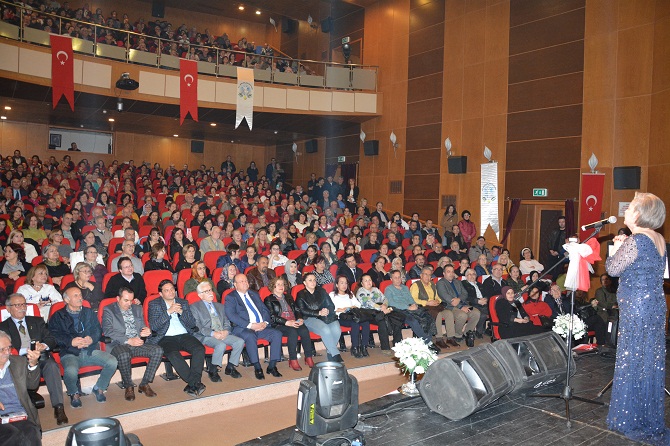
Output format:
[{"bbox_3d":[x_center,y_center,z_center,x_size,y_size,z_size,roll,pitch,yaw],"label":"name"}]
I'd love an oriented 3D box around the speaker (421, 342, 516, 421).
[{"bbox_3d":[1.078,1.246,4.049,0.520,0.450,0.700,3,2,43],"label":"speaker"}]

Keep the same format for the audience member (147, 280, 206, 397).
[{"bbox_3d":[-1.916,1.355,6.144,0.600,1.290,0.850,-1,3,-41],"label":"audience member"}]

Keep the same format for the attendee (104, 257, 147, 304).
[{"bbox_3d":[-2.894,1.138,7.042,0.580,1.280,0.800,0,2,-38],"label":"attendee"}]

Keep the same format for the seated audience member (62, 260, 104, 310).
[{"bbox_3d":[-3.489,1.158,7.050,0.550,1.200,0.820,-1,3,-36],"label":"seated audience member"}]

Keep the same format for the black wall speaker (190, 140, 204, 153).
[{"bbox_3d":[-4.836,-2.675,17.700,0.400,0.450,0.260,-1,3,-40],"label":"black wall speaker"}]

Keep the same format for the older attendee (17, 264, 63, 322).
[{"bbox_3d":[-3.647,1.144,6.274,0.580,1.200,0.820,-1,3,-44],"label":"older attendee"}]

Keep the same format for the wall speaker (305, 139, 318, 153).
[{"bbox_3d":[-0.777,-2.574,16.900,0.300,0.430,0.400,-1,3,-40],"label":"wall speaker"}]

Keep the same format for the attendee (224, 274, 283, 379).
[{"bbox_3d":[-1.122,1.354,6.779,0.600,1.280,0.850,-1,3,-41],"label":"attendee"}]

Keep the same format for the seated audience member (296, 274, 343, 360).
[{"bbox_3d":[-0.273,1.422,7.702,0.540,1.250,0.820,0,2,-40],"label":"seated audience member"}]

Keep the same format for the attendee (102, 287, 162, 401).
[{"bbox_3d":[-2.512,1.418,6.200,0.640,1.220,0.950,-1,3,-34],"label":"attendee"}]

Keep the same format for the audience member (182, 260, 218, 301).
[{"bbox_3d":[-1.892,1.182,7.418,0.550,1.200,0.800,-1,3,-41],"label":"audience member"}]

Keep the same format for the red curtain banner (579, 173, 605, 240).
[{"bbox_3d":[5.450,-0.128,10.696,0.040,1.850,0.480,0,2,-41],"label":"red curtain banner"}]

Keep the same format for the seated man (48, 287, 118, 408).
[{"bbox_3d":[-2.963,1.380,5.813,0.620,1.220,0.850,-1,3,-41],"label":"seated man"}]

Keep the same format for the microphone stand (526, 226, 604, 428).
[{"bbox_3d":[1.784,0.706,3.946,0.640,1.430,0.780,0,2,-28],"label":"microphone stand"}]

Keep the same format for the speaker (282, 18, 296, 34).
[{"bbox_3d":[-1.628,-7.110,18.172,0.260,0.450,0.400,-1,3,-40],"label":"speaker"}]

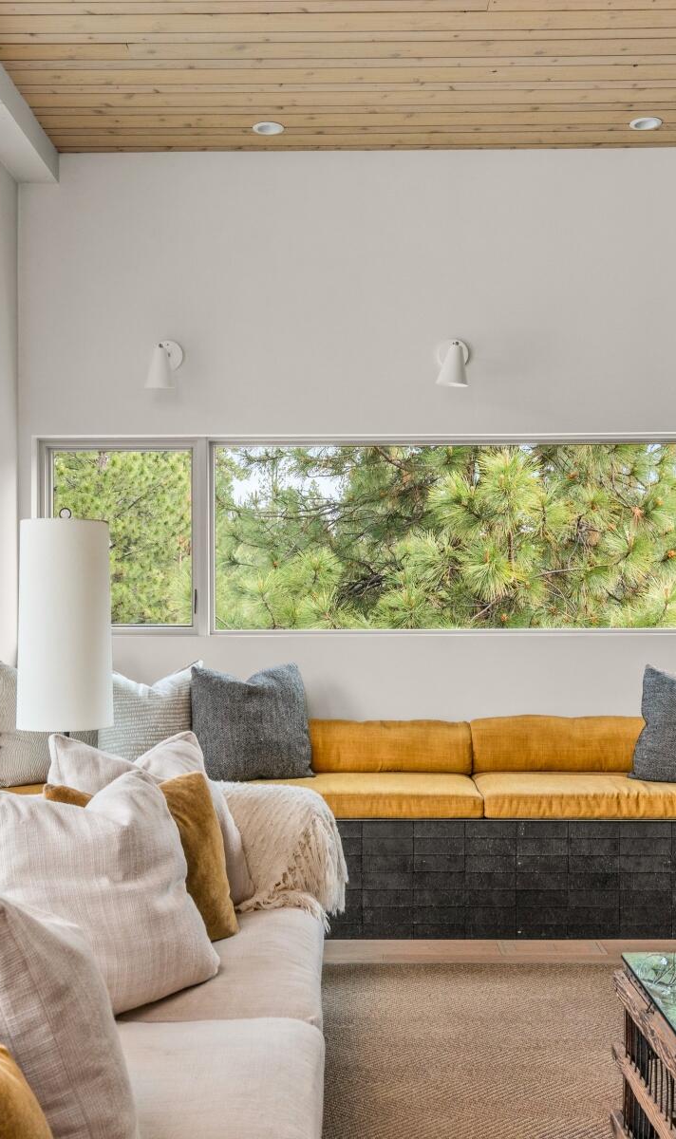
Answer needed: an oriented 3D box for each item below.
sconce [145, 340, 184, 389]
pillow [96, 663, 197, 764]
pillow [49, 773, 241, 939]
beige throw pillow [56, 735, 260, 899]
[{"bbox_3d":[-0.758,-0.893,4.960,0.148,0.250,0.235,0,0,1],"label":"sconce"},{"bbox_3d":[-0.760,0.610,4.575,0.460,0.470,0.160,0,-17,-17],"label":"pillow"},{"bbox_3d":[-0.480,0.730,2.830,0.460,0.460,0.170,0,-21,-36],"label":"pillow"},{"bbox_3d":[-0.495,0.668,3.050,0.490,0.480,0.180,0,-23,-36],"label":"beige throw pillow"}]

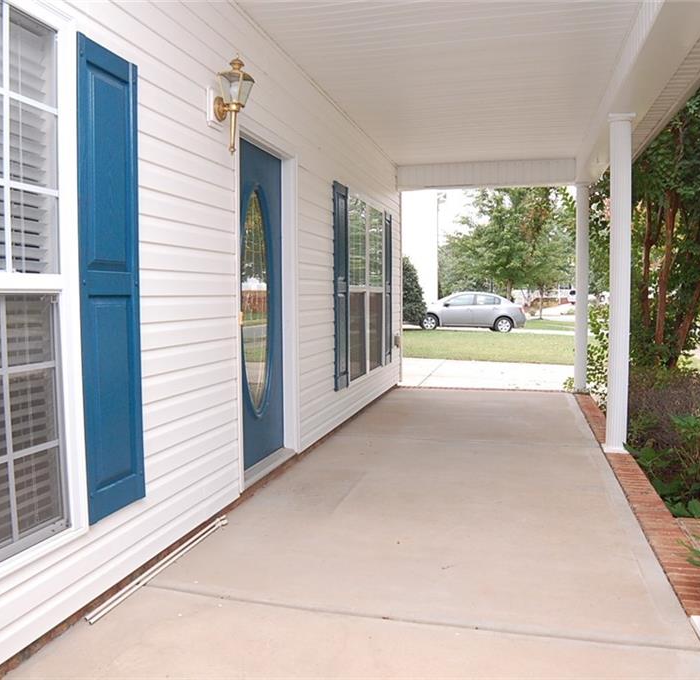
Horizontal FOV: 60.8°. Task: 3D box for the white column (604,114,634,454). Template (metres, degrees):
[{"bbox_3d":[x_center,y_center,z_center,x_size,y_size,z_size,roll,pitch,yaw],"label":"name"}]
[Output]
[{"bbox_3d":[2.014,-0.423,4.444,0.190,2.560,0.190,1,4,16],"label":"white column"}]

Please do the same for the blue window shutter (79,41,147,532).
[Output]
[{"bbox_3d":[-0.906,-0.213,2.273,0.035,1.800,0.325,1,4,16],"label":"blue window shutter"}]

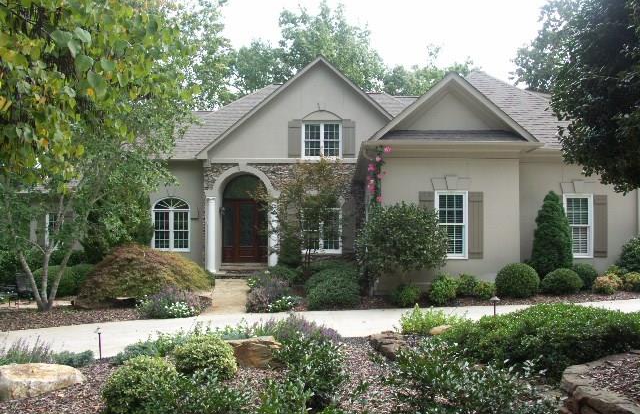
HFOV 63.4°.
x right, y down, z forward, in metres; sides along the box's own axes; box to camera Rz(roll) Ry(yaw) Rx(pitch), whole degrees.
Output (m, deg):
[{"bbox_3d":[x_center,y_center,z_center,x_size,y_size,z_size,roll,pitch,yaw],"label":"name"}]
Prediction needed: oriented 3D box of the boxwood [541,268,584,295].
[{"bbox_3d":[6.904,2.090,14.800,1.200,0.740,1.150,0,0,0],"label":"boxwood"}]

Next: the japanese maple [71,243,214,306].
[{"bbox_3d":[-5.216,1.980,15.300,4.000,1.650,3.200,0,-1,-4],"label":"japanese maple"}]

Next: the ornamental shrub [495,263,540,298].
[{"bbox_3d":[5.417,2.005,14.200,1.220,0.890,1.200,0,0,0],"label":"ornamental shrub"}]

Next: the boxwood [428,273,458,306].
[{"bbox_3d":[3.364,2.233,14.100,0.820,0.840,0.800,0,-1,-4],"label":"boxwood"}]

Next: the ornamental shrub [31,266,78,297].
[{"bbox_3d":[-8.236,2.302,16.000,1.400,0.980,1.200,0,-1,-4],"label":"ornamental shrub"}]

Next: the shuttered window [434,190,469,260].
[{"bbox_3d":[3.943,0.554,15.500,1.010,2.050,0.150,0,-1,-4],"label":"shuttered window"}]

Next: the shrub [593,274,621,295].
[{"bbox_3d":[8.135,2.170,14.700,0.800,0.560,0.740,0,0,0],"label":"shrub"}]

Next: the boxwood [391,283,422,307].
[{"bbox_3d":[2.272,2.250,13.600,0.750,0.540,0.700,0,0,0],"label":"boxwood"}]

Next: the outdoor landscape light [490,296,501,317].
[{"bbox_3d":[3.153,1.840,9.300,0.180,0.480,0.180,0,0,0],"label":"outdoor landscape light"}]

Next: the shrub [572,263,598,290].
[{"bbox_3d":[8.052,2.108,15.700,0.830,0.800,0.830,0,-1,-4],"label":"shrub"}]

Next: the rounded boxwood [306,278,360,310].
[{"bbox_3d":[0.360,2.279,13.800,1.420,0.850,1.250,0,-1,-4],"label":"rounded boxwood"}]

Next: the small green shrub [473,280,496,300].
[{"bbox_3d":[4.444,2.210,13.900,0.620,0.500,0.580,0,0,0],"label":"small green shrub"}]

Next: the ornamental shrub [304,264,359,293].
[{"bbox_3d":[0.304,2.025,13.700,1.450,0.950,1.350,0,0,0],"label":"ornamental shrub"}]

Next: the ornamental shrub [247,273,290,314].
[{"bbox_3d":[-1.303,2.120,13.100,1.100,0.800,1.050,0,0,0],"label":"ornamental shrub"}]

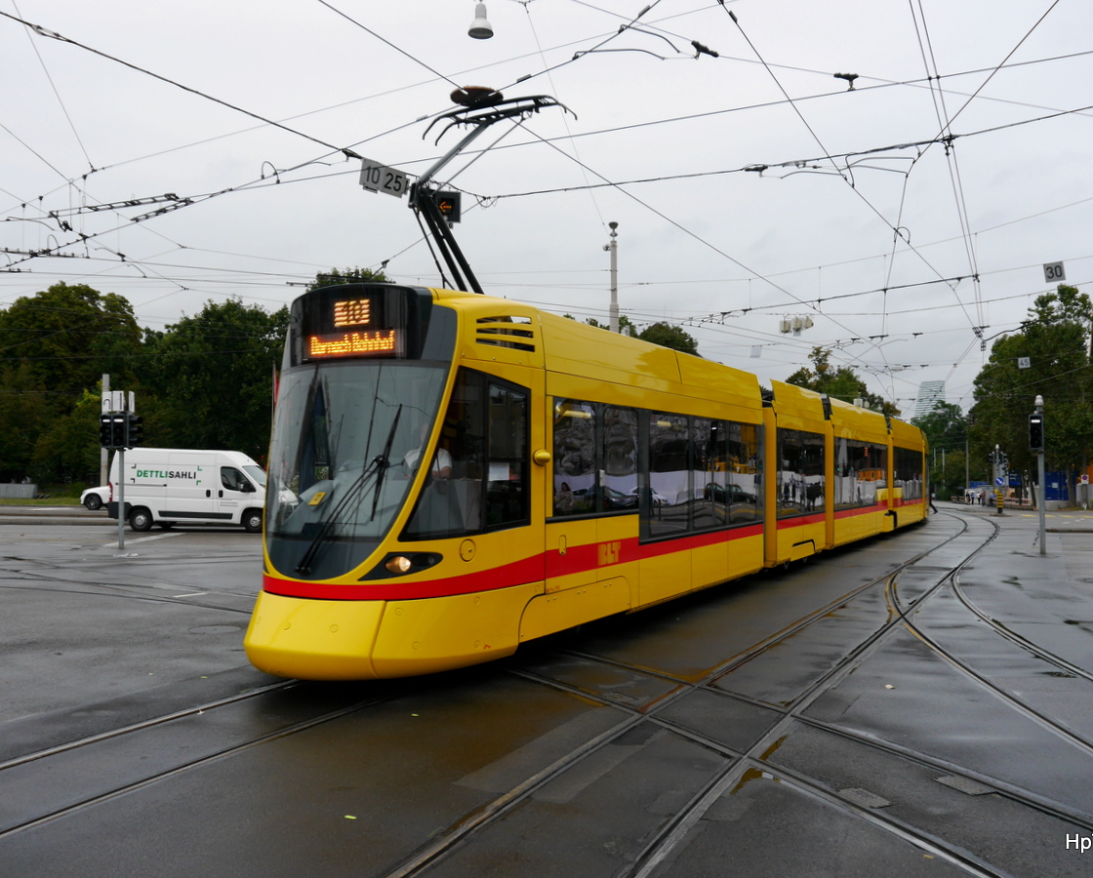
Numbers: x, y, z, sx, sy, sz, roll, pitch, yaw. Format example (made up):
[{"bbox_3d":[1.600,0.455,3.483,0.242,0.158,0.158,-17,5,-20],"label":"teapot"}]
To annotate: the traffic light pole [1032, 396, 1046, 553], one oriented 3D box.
[{"bbox_3d":[11.701,0.842,22.400,0.220,3.750,0.220,-1,-2,18],"label":"traffic light pole"}]

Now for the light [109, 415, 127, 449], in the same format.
[{"bbox_3d":[-10.499,-0.180,23.250,0.340,0.860,0.380,1,-3,-21],"label":"light"}]

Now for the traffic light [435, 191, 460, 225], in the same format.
[{"bbox_3d":[-1.359,-3.174,13.000,0.380,0.440,0.250,0,-2,-7],"label":"traffic light"}]

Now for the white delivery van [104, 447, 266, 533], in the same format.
[{"bbox_3d":[-10.500,1.580,29.500,5.450,2.520,2.120,0,-2,2],"label":"white delivery van"}]

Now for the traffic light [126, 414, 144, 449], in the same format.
[{"bbox_3d":[-10.162,-0.181,23.400,0.420,0.860,0.340,0,-2,5],"label":"traffic light"}]

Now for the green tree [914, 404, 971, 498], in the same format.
[{"bbox_3d":[43.759,1.244,105.000,6.900,10.700,6.800,-1,-2,18],"label":"green tree"}]

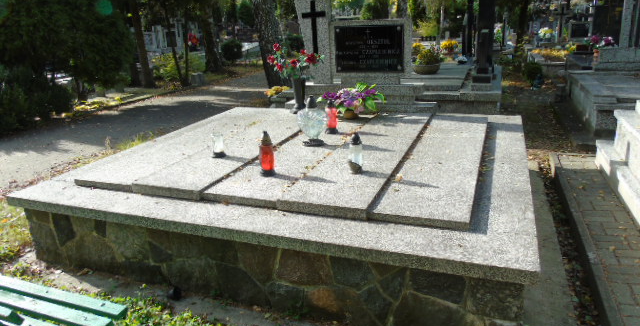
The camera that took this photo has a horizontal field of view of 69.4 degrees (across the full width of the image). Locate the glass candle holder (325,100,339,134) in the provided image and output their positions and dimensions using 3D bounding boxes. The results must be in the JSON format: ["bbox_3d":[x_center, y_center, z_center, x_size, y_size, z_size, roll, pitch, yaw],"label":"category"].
[{"bbox_3d":[0.096,-0.385,3.864,0.107,0.274,0.107,-3,18,1],"label":"glass candle holder"}]

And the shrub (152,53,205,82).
[{"bbox_3d":[-3.674,-2.466,12.000,1.350,0.730,1.200,-8,19,-15],"label":"shrub"}]

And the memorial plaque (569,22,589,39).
[{"bbox_3d":[6.409,-3.277,11.450,0.433,0.422,0.050,4,19,21],"label":"memorial plaque"}]

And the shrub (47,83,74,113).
[{"bbox_3d":[-4.744,-1.170,8.450,0.512,0.550,0.550,-13,21,-27],"label":"shrub"}]

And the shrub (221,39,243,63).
[{"bbox_3d":[-2.846,-3.519,14.652,0.700,0.750,0.700,4,20,21],"label":"shrub"}]

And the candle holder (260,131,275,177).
[{"bbox_3d":[-0.342,-0.062,2.932,0.098,0.283,0.098,-3,18,1],"label":"candle holder"}]

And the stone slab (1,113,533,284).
[{"bbox_3d":[-0.046,-0.117,3.791,3.200,0.115,2.950,4,20,21],"label":"stone slab"}]

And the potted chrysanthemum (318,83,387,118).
[{"bbox_3d":[0.315,-0.608,4.537,0.620,0.330,0.500,4,20,21],"label":"potted chrysanthemum"}]

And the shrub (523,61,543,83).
[{"bbox_3d":[3.964,-1.681,8.576,0.380,0.430,0.380,4,20,21],"label":"shrub"}]

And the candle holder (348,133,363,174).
[{"bbox_3d":[0.228,-0.065,3.011,0.090,0.255,0.090,-3,18,1],"label":"candle holder"}]

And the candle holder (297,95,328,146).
[{"bbox_3d":[-0.056,-0.329,3.554,0.225,0.374,0.150,1,19,11],"label":"candle holder"}]

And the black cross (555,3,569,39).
[{"bbox_3d":[6.030,-3.526,11.518,0.313,0.835,0.070,4,19,21],"label":"black cross"}]

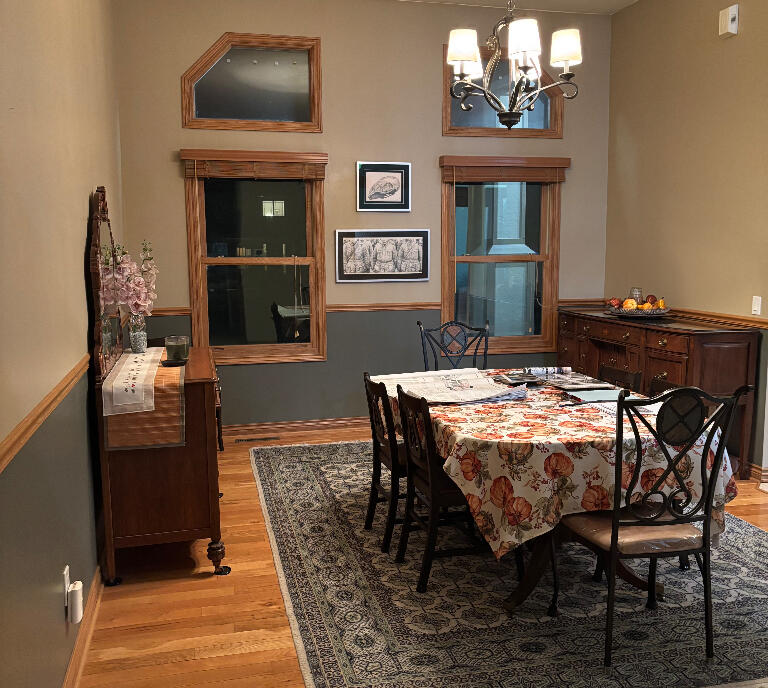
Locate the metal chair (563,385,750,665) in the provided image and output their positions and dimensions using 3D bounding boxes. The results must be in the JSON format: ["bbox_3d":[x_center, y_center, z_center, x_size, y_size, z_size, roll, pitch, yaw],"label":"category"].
[{"bbox_3d":[0.953,0.609,2.822,0.490,1.015,0.530,-2,8,-10],"label":"metal chair"}]

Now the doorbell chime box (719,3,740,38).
[{"bbox_3d":[2.269,-2.126,5.076,0.050,0.190,0.132,-2,7,-14],"label":"doorbell chime box"}]

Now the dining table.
[{"bbox_3d":[0.691,0.625,3.685,1.205,0.765,1.600,-2,8,-13],"label":"dining table"}]

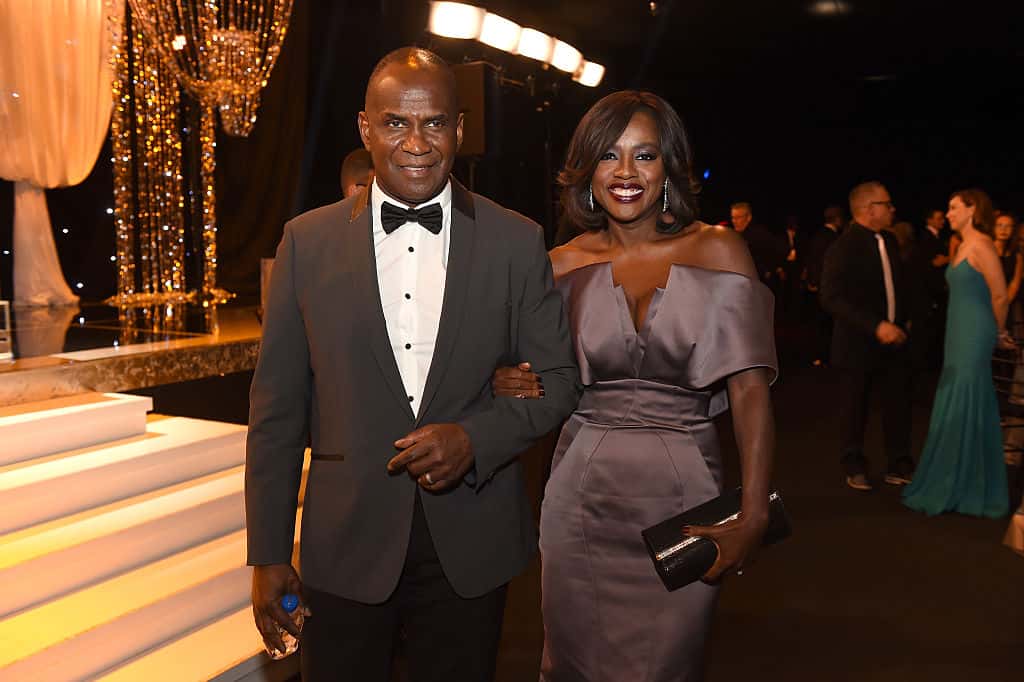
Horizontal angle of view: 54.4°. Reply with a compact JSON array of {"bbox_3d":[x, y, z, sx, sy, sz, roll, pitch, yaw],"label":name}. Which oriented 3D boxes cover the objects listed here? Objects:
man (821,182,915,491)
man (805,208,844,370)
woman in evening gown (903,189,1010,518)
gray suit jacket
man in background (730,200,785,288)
[{"bbox_3d":[2.060,-0.015,5.784,0.550,1.770,0.400,-5,9,-42],"label":"man"},{"bbox_3d":[3.424,-0.575,10.802,0.380,1.770,0.540,1,6,5],"label":"man"},{"bbox_3d":[2.404,0.059,5.369,0.560,1.720,0.500,1,6,7],"label":"woman in evening gown"},{"bbox_3d":[-0.186,0.085,1.841,0.610,0.775,0.380,0,6,-4],"label":"gray suit jacket"},{"bbox_3d":[1.977,-0.291,8.319,0.540,1.750,0.360,3,7,20],"label":"man in background"}]

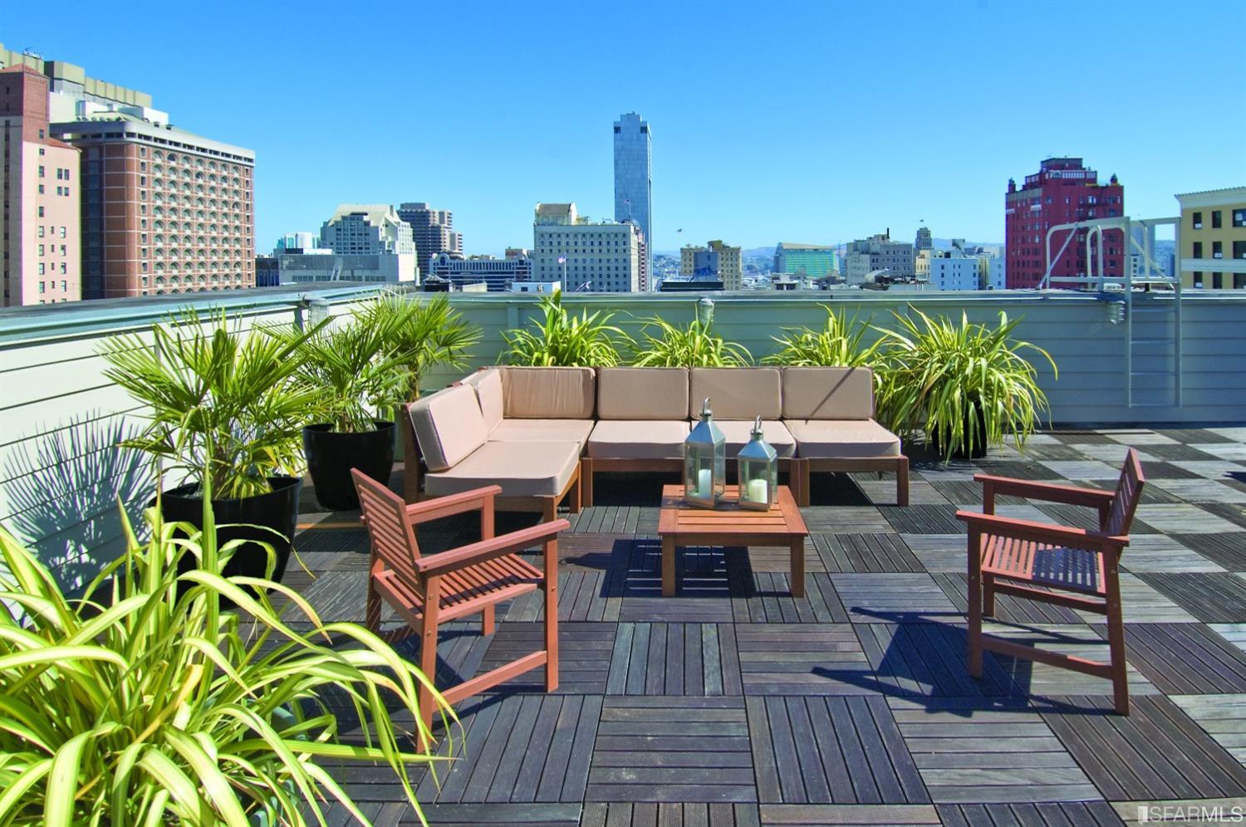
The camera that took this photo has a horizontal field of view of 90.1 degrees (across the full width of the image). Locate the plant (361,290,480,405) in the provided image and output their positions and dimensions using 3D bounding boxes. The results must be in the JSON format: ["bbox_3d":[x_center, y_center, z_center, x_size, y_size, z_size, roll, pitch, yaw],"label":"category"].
[{"bbox_3d":[-1.742,-0.292,5.154,0.900,1.350,0.855,1,13,3],"label":"plant"}]

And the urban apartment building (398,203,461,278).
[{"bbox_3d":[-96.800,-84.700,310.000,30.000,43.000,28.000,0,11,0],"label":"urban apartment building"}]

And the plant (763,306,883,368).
[{"bbox_3d":[1.773,-0.278,5.427,0.980,1.200,0.931,1,13,3],"label":"plant"}]

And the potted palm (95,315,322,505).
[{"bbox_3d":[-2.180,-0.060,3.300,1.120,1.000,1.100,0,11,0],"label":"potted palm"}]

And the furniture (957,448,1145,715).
[{"bbox_3d":[1.693,0.594,2.430,0.580,0.860,0.590,8,15,30],"label":"furniture"}]

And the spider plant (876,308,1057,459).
[{"bbox_3d":[3.060,-0.270,5.550,1.480,1.270,1.300,0,11,0],"label":"spider plant"}]

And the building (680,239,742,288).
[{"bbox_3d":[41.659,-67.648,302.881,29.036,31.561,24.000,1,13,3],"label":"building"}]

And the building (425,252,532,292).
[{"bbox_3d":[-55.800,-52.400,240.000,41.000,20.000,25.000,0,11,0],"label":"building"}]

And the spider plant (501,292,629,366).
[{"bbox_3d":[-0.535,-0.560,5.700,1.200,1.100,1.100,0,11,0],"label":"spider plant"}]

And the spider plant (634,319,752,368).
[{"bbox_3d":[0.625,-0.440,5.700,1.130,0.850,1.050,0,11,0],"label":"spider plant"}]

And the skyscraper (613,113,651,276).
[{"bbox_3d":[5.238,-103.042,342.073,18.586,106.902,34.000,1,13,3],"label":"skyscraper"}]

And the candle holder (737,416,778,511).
[{"bbox_3d":[0.713,0.245,3.258,0.170,0.477,0.170,7,15,27],"label":"candle holder"}]

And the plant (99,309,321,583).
[{"bbox_3d":[-2.220,0.140,3.350,1.120,1.360,1.100,0,11,0],"label":"plant"}]

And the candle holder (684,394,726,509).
[{"bbox_3d":[0.438,0.190,3.285,0.170,0.572,0.170,6,14,24],"label":"candle holder"}]

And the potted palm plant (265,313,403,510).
[{"bbox_3d":[-2.020,-0.050,4.400,0.920,1.330,0.900,0,11,0],"label":"potted palm plant"}]

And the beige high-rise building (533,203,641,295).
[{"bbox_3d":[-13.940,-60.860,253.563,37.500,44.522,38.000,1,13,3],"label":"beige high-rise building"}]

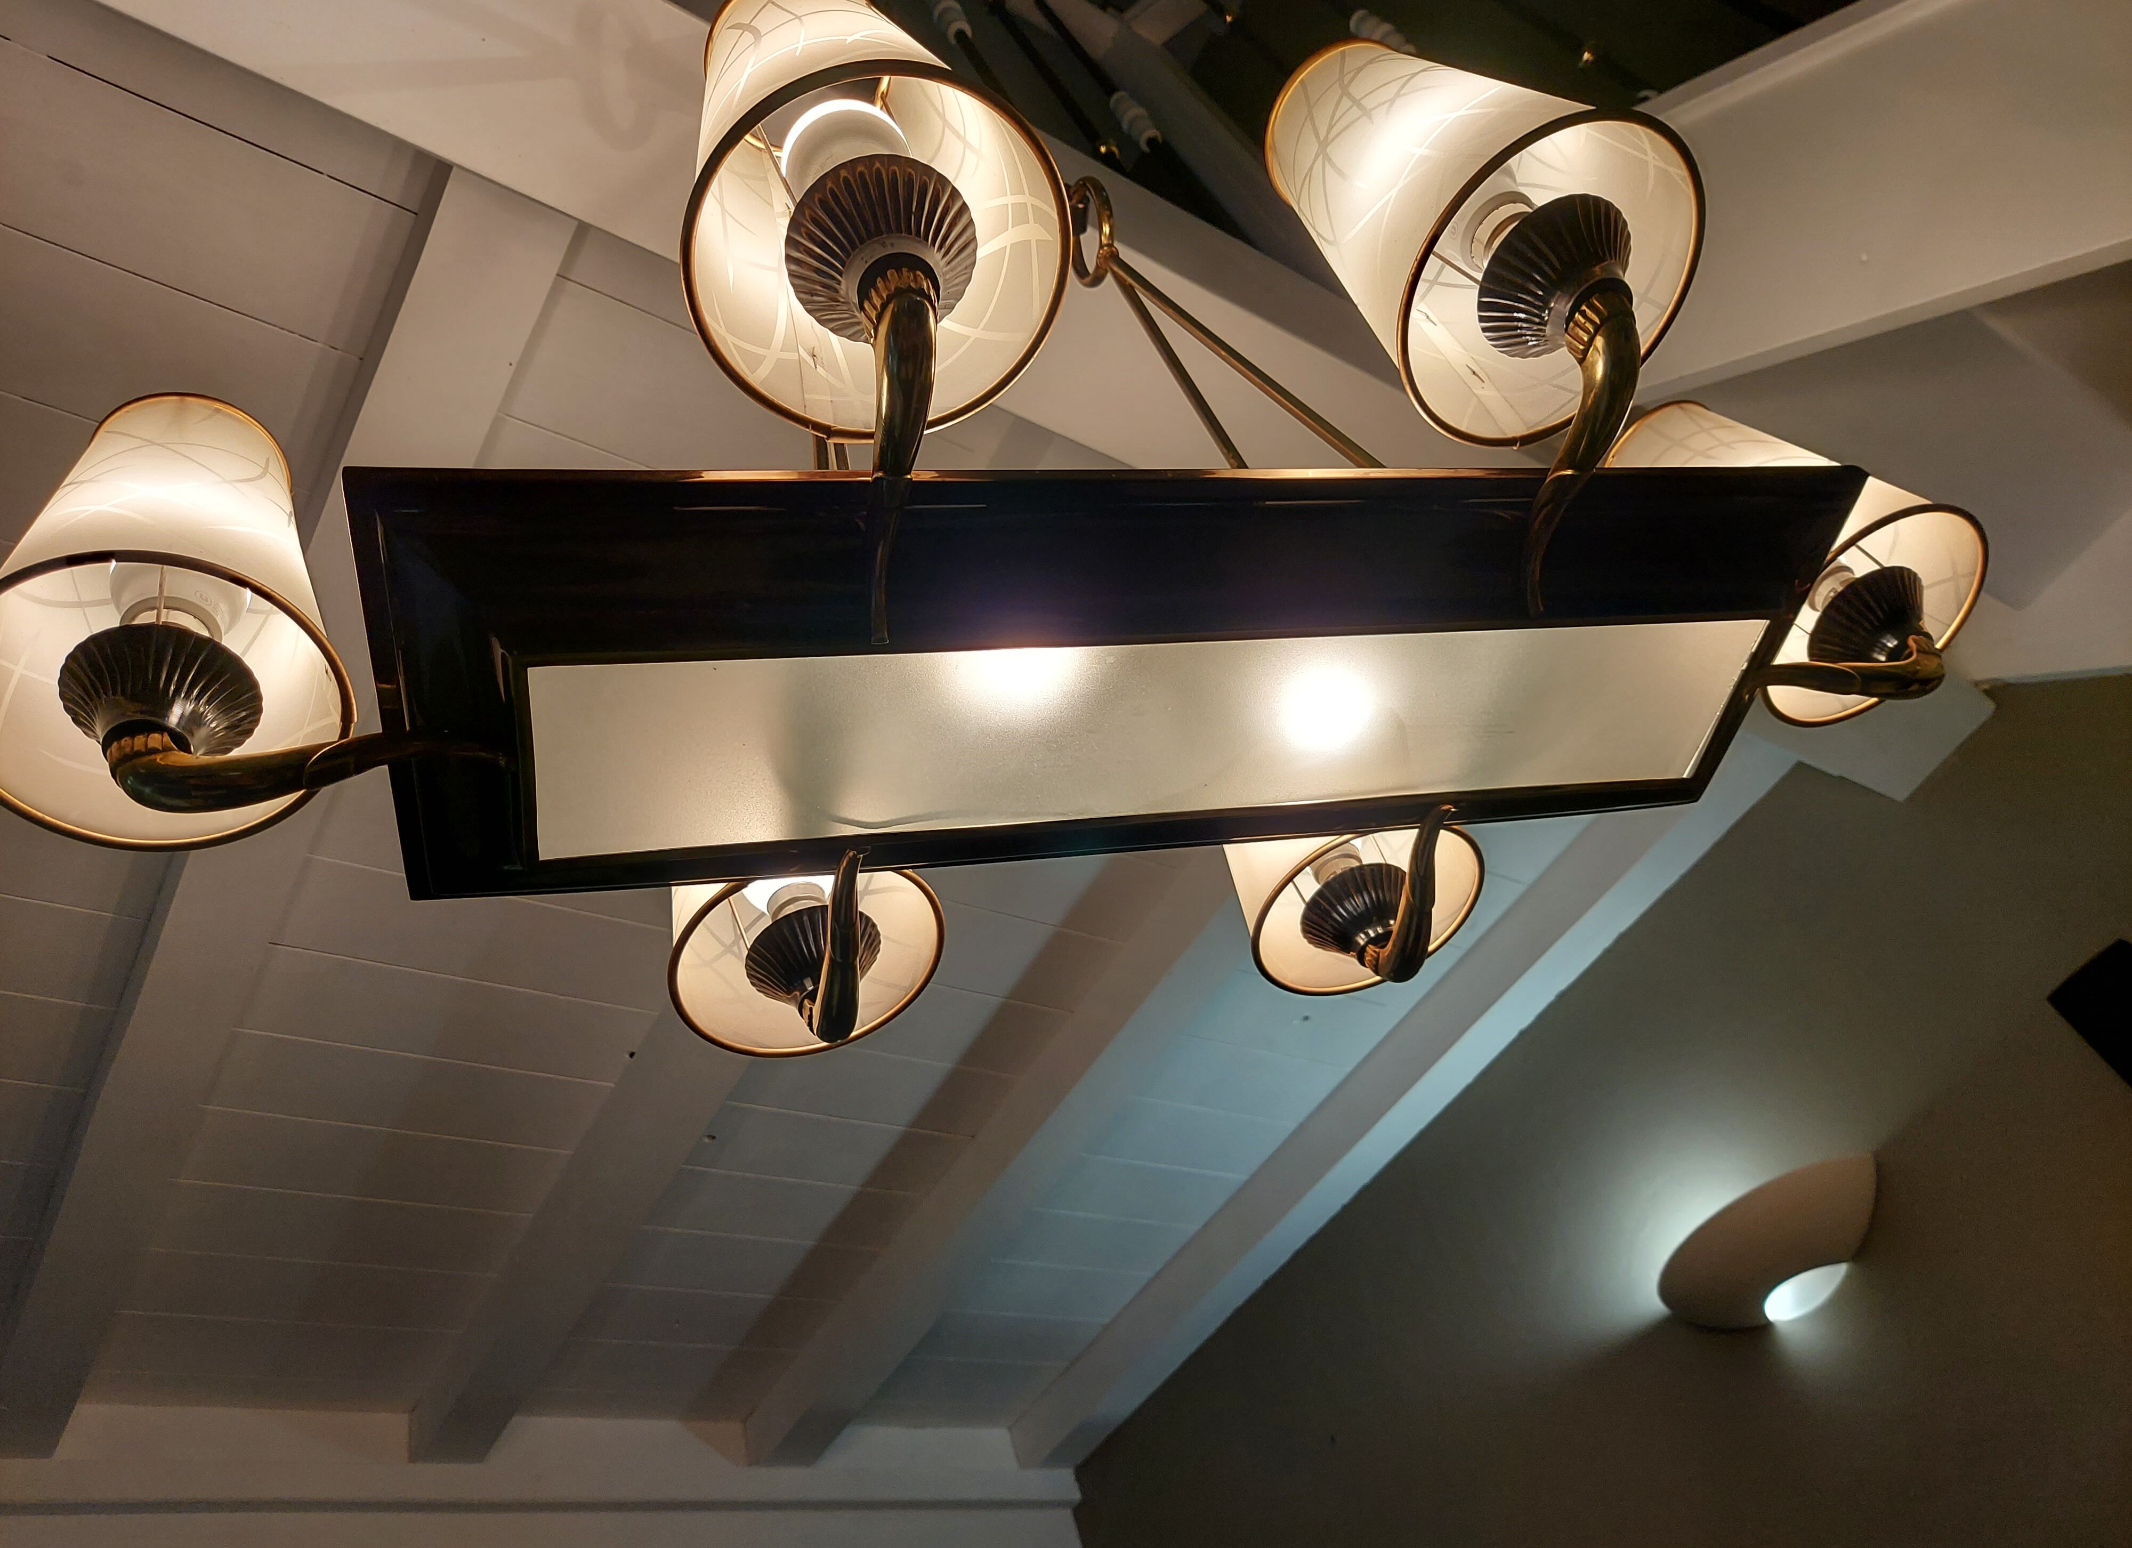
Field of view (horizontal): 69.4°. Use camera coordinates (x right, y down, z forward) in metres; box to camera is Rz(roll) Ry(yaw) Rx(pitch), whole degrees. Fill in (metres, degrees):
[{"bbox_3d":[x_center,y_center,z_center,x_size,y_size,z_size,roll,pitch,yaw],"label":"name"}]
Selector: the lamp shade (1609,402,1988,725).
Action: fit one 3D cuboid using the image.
[{"bbox_3d":[0.420,-0.143,0.931,0.144,0.194,0.144,23,-63,-36],"label":"lamp shade"}]

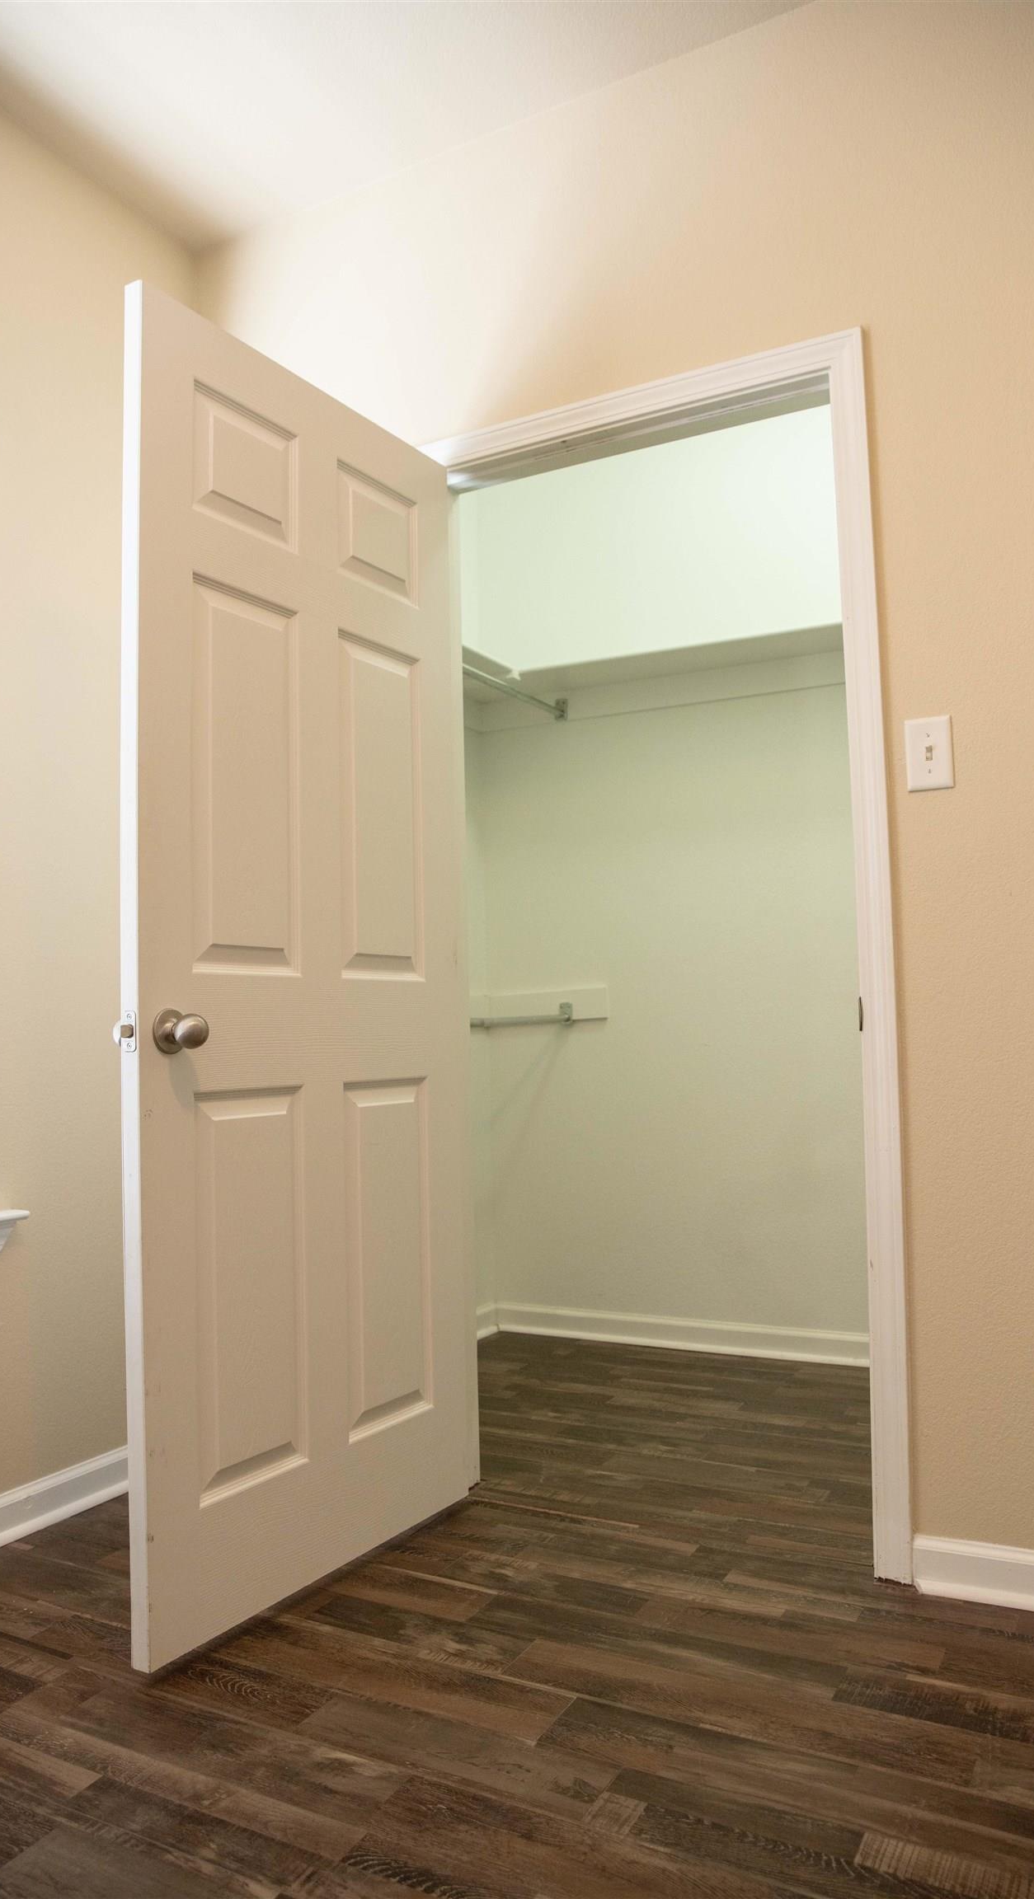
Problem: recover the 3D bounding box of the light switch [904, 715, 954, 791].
[{"bbox_3d":[0.665,-0.317,2.043,0.074,0.118,0.017,-3,-4,28],"label":"light switch"}]

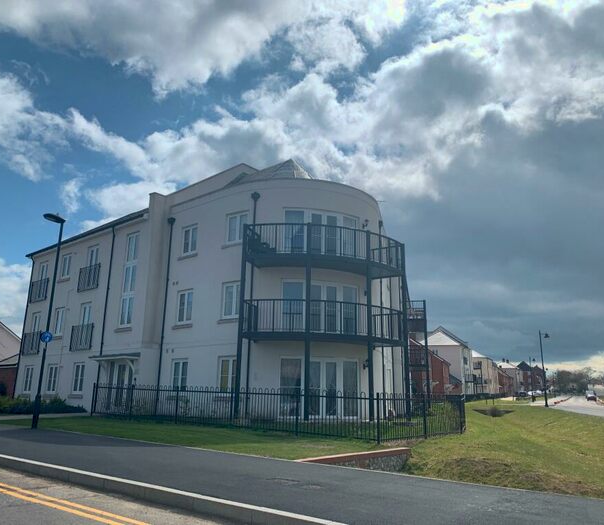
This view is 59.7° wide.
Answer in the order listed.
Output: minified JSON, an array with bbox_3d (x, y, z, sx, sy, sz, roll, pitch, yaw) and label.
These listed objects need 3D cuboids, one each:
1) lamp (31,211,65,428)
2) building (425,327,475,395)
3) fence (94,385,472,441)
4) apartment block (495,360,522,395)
[{"bbox_3d":[-7.464,1.564,15.074,0.280,6.100,0.750,-11,-18,40],"label":"lamp"},{"bbox_3d":[22.557,16.811,84.827,8.500,10.600,10.000,-5,-15,24],"label":"building"},{"bbox_3d":[-1.602,5.220,18.899,13.600,1.370,5.000,-11,-18,40],"label":"fence"},{"bbox_3d":[61.214,35.569,159.394,8.500,10.800,12.000,-6,-15,26],"label":"apartment block"}]

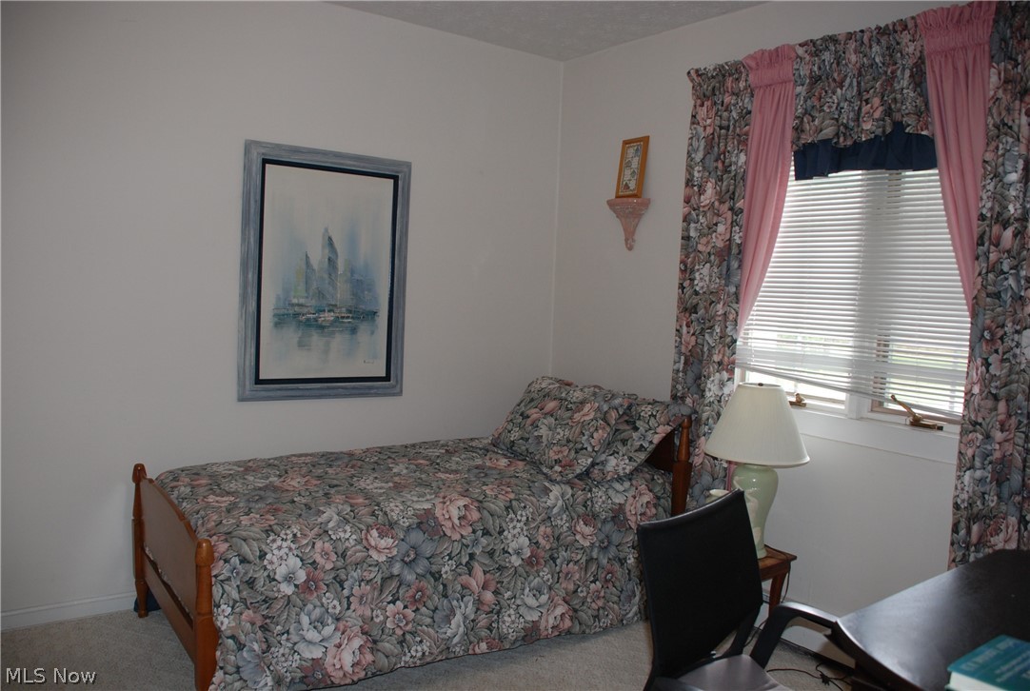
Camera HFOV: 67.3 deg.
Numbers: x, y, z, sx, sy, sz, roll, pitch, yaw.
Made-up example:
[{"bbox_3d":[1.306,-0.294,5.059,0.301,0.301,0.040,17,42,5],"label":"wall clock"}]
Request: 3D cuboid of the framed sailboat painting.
[{"bbox_3d":[-0.790,-0.291,3.305,0.740,1.048,0.040,-2,6,-37],"label":"framed sailboat painting"}]

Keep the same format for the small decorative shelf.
[{"bbox_3d":[0.492,-0.556,3.547,0.130,0.240,0.215,-2,6,-36],"label":"small decorative shelf"}]

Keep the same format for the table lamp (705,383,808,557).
[{"bbox_3d":[0.846,0.437,2.723,0.355,0.612,0.355,-2,6,-37],"label":"table lamp"}]

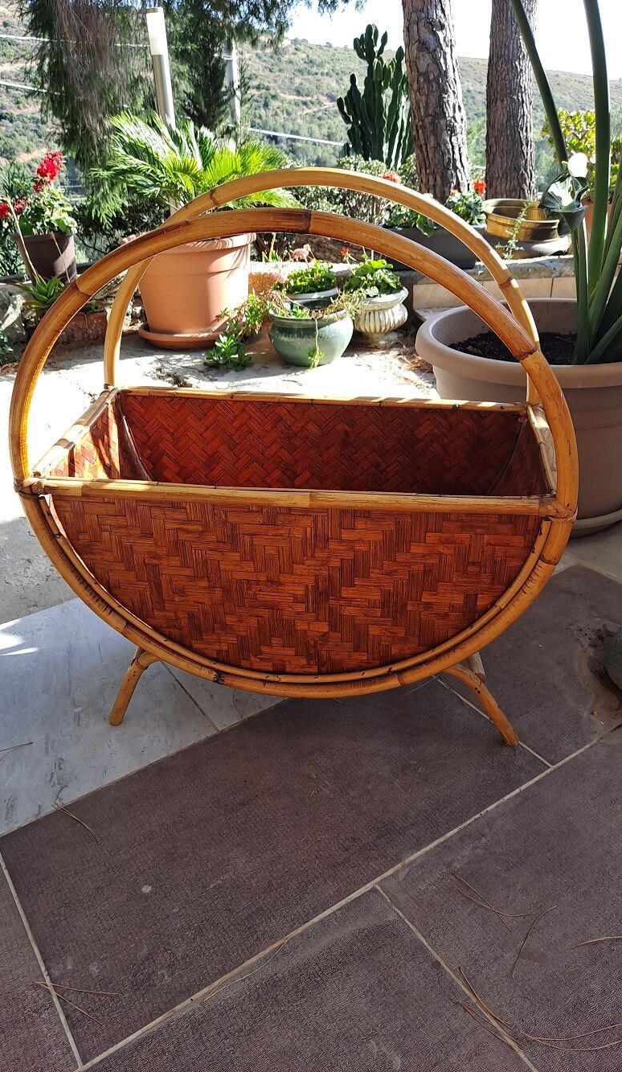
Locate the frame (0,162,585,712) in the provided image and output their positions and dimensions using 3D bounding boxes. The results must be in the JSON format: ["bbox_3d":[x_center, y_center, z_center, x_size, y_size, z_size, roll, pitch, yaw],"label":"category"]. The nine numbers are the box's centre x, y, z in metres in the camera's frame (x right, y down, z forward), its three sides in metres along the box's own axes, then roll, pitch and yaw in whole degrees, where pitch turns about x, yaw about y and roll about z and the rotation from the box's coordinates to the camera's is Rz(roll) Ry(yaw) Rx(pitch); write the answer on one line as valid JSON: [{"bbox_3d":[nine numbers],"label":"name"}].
[{"bbox_3d":[-0.009,-0.054,0.883,0.552,0.636,0.317,2,31,7],"label":"frame"}]

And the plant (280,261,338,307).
[{"bbox_3d":[-0.007,-0.760,2.491,0.180,0.220,0.180,-2,31,0],"label":"plant"}]

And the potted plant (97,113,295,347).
[{"bbox_3d":[-0.346,-0.949,2.414,0.569,0.641,0.540,-2,31,0],"label":"potted plant"}]

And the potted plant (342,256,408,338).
[{"bbox_3d":[0.210,-0.739,2.409,0.202,0.256,0.194,-2,31,0],"label":"potted plant"}]

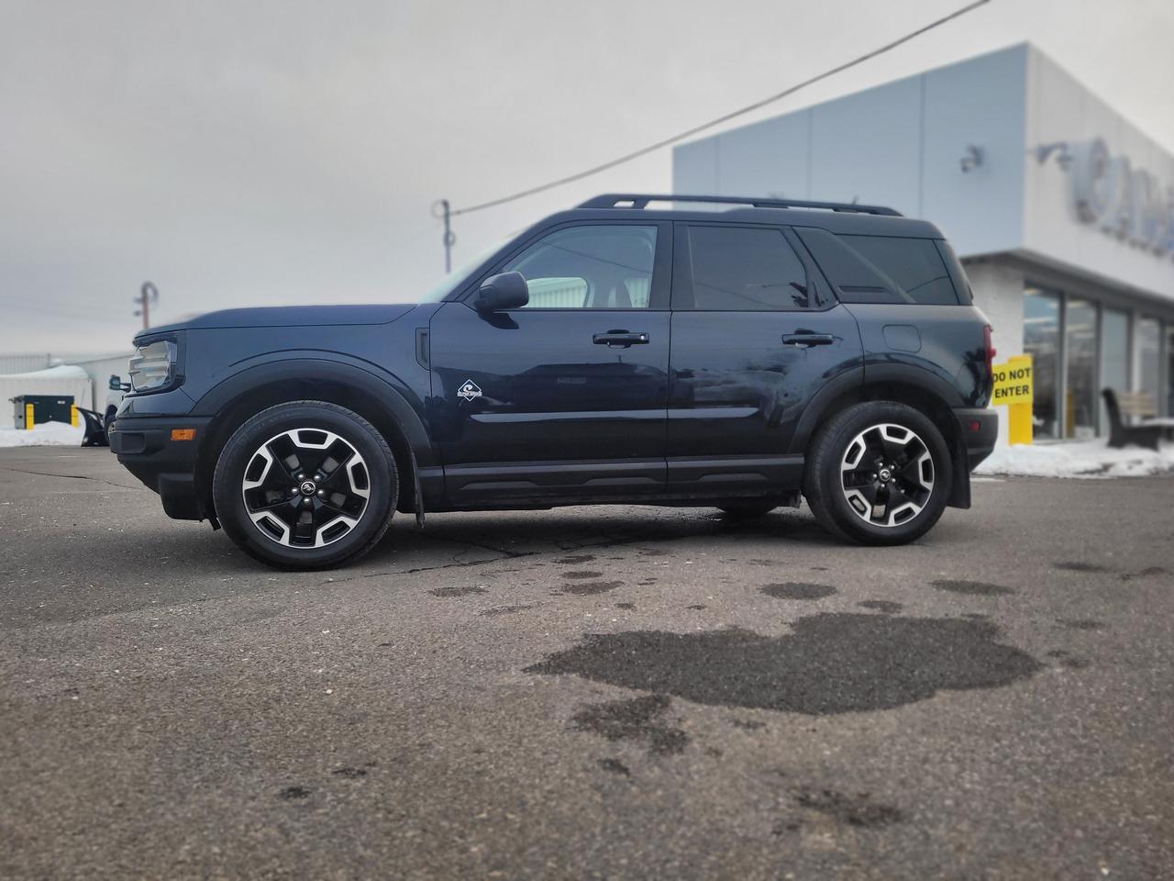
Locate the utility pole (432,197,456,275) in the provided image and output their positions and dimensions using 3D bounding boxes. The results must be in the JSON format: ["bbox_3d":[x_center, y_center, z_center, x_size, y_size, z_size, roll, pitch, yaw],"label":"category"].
[{"bbox_3d":[-6.541,-5.936,41.167,0.950,10.608,0.400,0,2,0],"label":"utility pole"}]

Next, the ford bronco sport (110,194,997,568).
[{"bbox_3d":[-0.064,-0.371,4.769,4.387,1.760,1.970,-1,2,-14],"label":"ford bronco sport"}]

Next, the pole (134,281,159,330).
[{"bbox_3d":[-27.513,-5.489,55.139,1.200,8.877,0.400,0,2,0],"label":"pole"}]

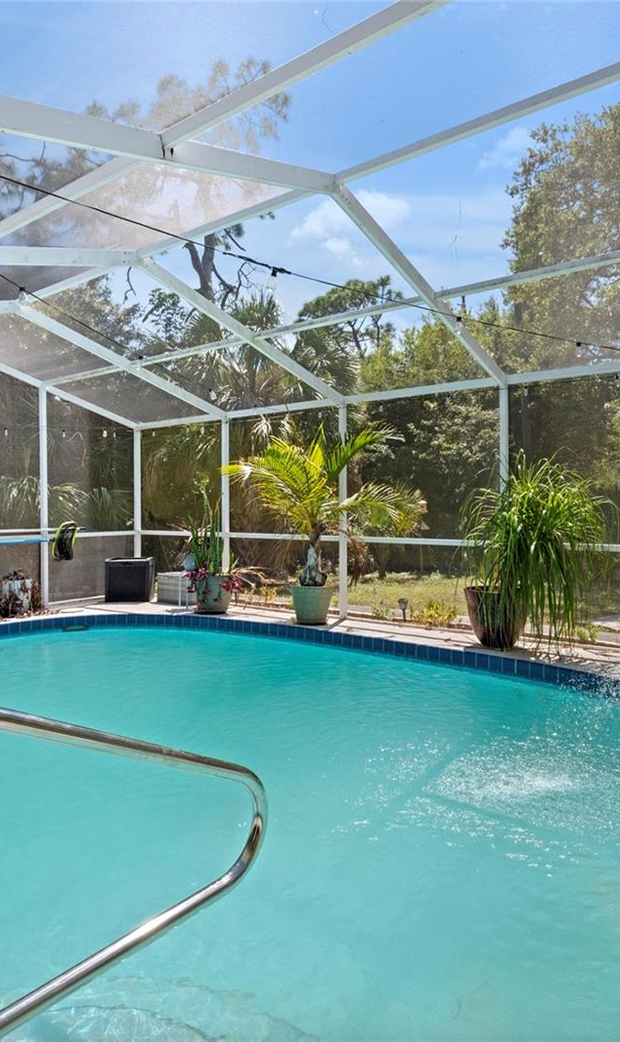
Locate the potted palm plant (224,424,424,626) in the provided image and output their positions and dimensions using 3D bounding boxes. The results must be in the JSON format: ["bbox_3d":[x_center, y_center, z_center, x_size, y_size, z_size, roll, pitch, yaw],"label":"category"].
[{"bbox_3d":[0.130,0.046,6.652,2.100,2.170,1.750,0,1,0],"label":"potted palm plant"}]

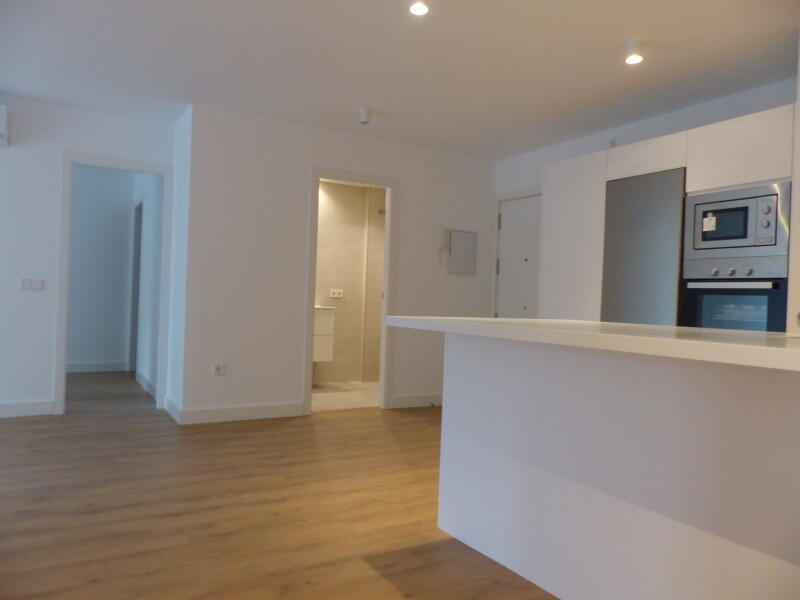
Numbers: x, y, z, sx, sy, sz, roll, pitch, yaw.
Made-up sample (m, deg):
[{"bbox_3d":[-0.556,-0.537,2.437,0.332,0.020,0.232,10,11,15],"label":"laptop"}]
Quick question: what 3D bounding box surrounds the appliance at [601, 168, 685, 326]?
[{"bbox_3d":[1.814,0.116,3.940,0.580,1.855,0.594,2,1,-29],"label":"appliance"}]

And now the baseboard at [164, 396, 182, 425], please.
[{"bbox_3d":[-1.873,0.911,4.799,0.015,0.108,0.682,2,1,-29],"label":"baseboard"}]

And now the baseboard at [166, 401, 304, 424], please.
[{"bbox_3d":[-1.276,0.934,4.736,0.993,0.108,0.015,2,1,-29],"label":"baseboard"}]

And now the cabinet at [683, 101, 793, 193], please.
[{"bbox_3d":[2.136,-0.828,3.404,0.560,0.382,0.602,2,1,-29],"label":"cabinet"}]

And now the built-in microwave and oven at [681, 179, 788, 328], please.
[{"bbox_3d":[2.143,-0.144,3.498,0.500,0.985,0.600,2,0,-32],"label":"built-in microwave and oven"}]

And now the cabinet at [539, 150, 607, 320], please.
[{"bbox_3d":[1.515,-0.008,4.476,0.580,2.089,0.625,2,1,-29],"label":"cabinet"}]

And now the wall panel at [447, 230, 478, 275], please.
[{"bbox_3d":[0.639,-0.466,5.764,0.363,0.433,0.030,2,1,-29],"label":"wall panel"}]

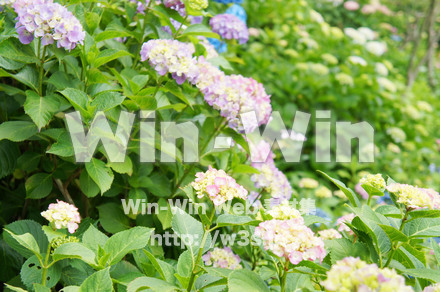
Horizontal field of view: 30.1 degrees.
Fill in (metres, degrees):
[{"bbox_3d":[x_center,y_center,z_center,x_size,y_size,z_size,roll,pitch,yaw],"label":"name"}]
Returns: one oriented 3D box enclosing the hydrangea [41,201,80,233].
[{"bbox_3d":[-0.357,0.158,1.830,0.088,0.068,0.085,0,10,0],"label":"hydrangea"}]

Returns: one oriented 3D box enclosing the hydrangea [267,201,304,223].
[{"bbox_3d":[0.144,0.146,1.800,0.082,0.043,0.080,0,10,0],"label":"hydrangea"}]

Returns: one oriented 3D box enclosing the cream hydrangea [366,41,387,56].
[{"bbox_3d":[1.263,-0.787,6.600,0.158,0.119,0.153,0,6,0],"label":"cream hydrangea"}]

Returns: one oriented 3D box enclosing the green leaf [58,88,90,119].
[{"bbox_3d":[-0.329,-0.096,1.850,0.072,0.062,0.050,6,12,30],"label":"green leaf"}]

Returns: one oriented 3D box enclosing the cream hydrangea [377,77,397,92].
[{"bbox_3d":[1.201,-0.444,5.900,0.141,0.106,0.137,0,6,0],"label":"cream hydrangea"}]

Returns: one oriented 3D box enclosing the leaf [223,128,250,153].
[{"bbox_3d":[0.038,-0.013,2.000,0.064,0.053,0.050,-8,13,-37],"label":"leaf"}]

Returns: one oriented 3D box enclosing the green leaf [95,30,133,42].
[{"bbox_3d":[-0.274,-0.281,2.100,0.098,0.028,0.055,0,23,14],"label":"green leaf"}]

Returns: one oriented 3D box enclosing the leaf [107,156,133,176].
[{"bbox_3d":[-0.248,0.043,2.000,0.069,0.058,0.050,-4,11,-24],"label":"leaf"}]

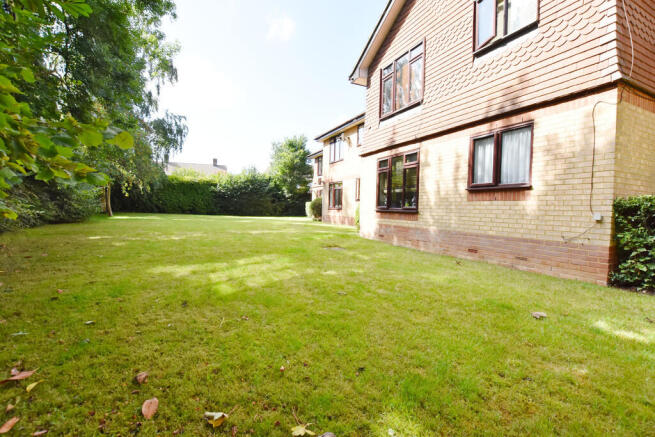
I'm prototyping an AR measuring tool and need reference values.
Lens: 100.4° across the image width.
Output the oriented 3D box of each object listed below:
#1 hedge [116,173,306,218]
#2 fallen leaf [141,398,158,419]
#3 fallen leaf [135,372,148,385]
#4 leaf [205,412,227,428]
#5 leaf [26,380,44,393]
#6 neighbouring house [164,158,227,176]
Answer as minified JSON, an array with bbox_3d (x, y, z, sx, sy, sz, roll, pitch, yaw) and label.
[{"bbox_3d":[-10.139,-2.095,24.438,16.800,3.350,1.800,1,2,-4],"label":"hedge"},{"bbox_3d":[-0.819,0.878,1.260,0.062,0.022,0.115,0,2,-24],"label":"fallen leaf"},{"bbox_3d":[-1.005,0.866,1.478,0.065,0.026,0.062,1,2,0],"label":"fallen leaf"},{"bbox_3d":[-0.484,0.883,1.190,0.092,0.032,0.068,1,2,0],"label":"leaf"},{"bbox_3d":[-1.502,0.863,1.401,0.035,0.018,0.085,1,2,-18],"label":"leaf"},{"bbox_3d":[-21.690,-5.545,45.149,9.800,8.500,7.500,1,2,-9],"label":"neighbouring house"}]

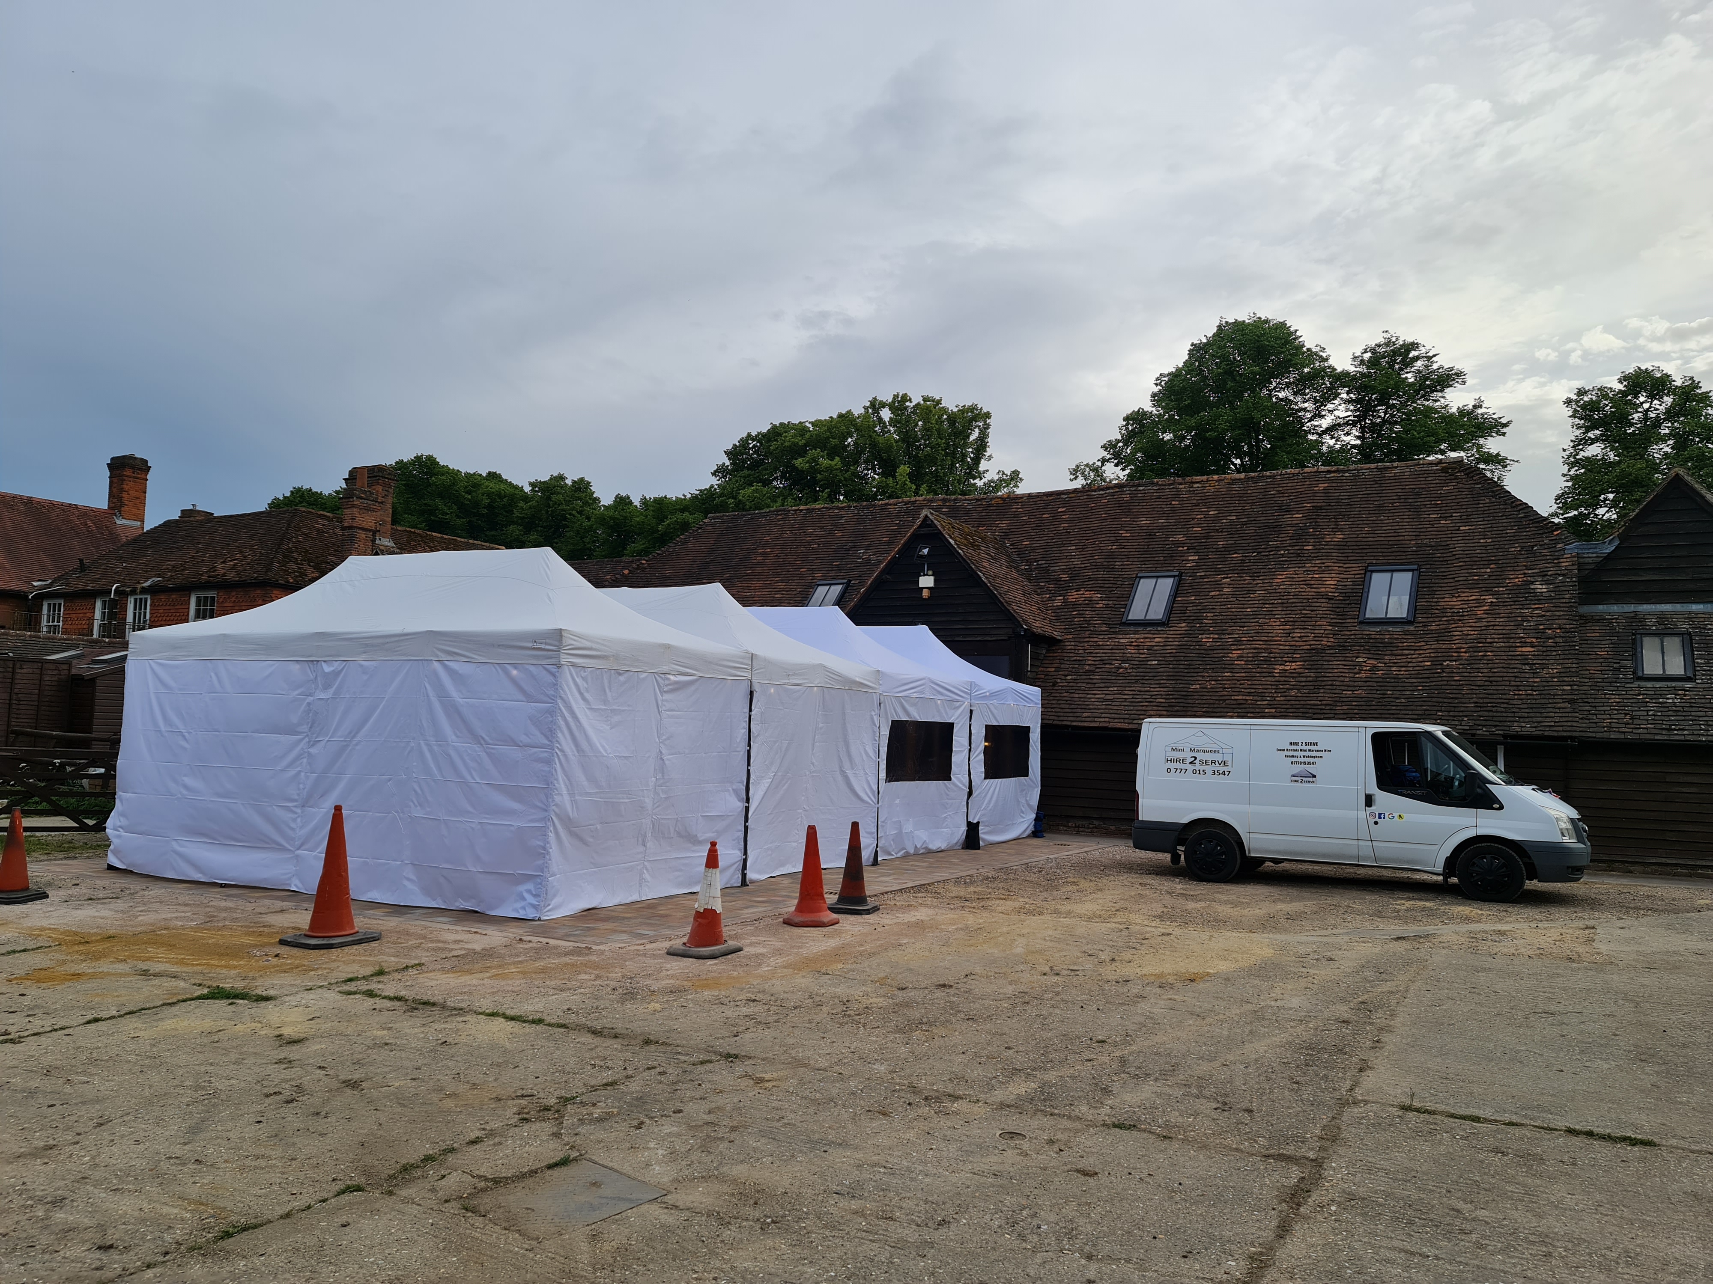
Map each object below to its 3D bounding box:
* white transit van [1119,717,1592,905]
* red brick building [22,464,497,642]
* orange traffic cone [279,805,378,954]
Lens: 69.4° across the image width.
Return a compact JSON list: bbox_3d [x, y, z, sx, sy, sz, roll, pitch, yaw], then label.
[{"bbox_3d":[5.905,1.893,14.630,4.860,1.970,2.060,-1,-5,31],"label":"white transit van"},{"bbox_3d":[-16.838,-0.260,38.036,10.529,8.900,10.500,-1,-5,28],"label":"red brick building"},{"bbox_3d":[-3.847,1.699,9.106,0.560,0.985,0.560,-3,-6,45],"label":"orange traffic cone"}]

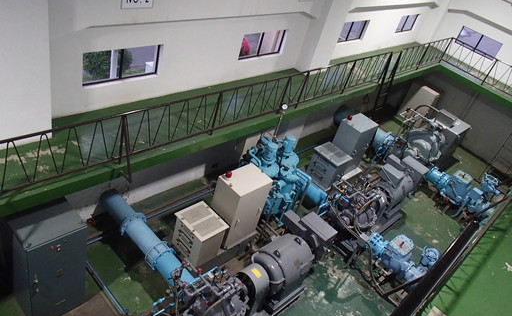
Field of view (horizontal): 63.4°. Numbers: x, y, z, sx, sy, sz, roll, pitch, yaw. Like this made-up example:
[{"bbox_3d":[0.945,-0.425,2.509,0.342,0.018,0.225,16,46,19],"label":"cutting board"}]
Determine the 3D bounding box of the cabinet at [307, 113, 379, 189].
[{"bbox_3d":[2.680,-0.218,12.487,0.901,1.573,2.159,38,39,28],"label":"cabinet"}]

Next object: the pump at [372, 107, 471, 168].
[{"bbox_3d":[6.087,-0.540,14.947,1.680,1.501,3.718,38,39,28],"label":"pump"}]

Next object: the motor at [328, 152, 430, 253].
[{"bbox_3d":[3.497,1.234,11.663,1.466,1.073,4.111,38,39,28],"label":"motor"}]

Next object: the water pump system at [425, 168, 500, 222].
[{"bbox_3d":[6.940,0.927,13.635,2.038,0.822,1.680,38,39,28],"label":"water pump system"}]

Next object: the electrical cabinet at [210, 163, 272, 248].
[{"bbox_3d":[-0.378,1.084,9.290,0.701,1.573,1.001,38,39,28],"label":"electrical cabinet"}]

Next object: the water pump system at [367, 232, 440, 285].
[{"bbox_3d":[3.545,2.331,10.210,1.359,0.751,1.073,38,39,28],"label":"water pump system"}]

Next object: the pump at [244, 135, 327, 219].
[{"bbox_3d":[0.822,0.488,11.040,1.716,1.659,1.859,38,39,28],"label":"pump"}]

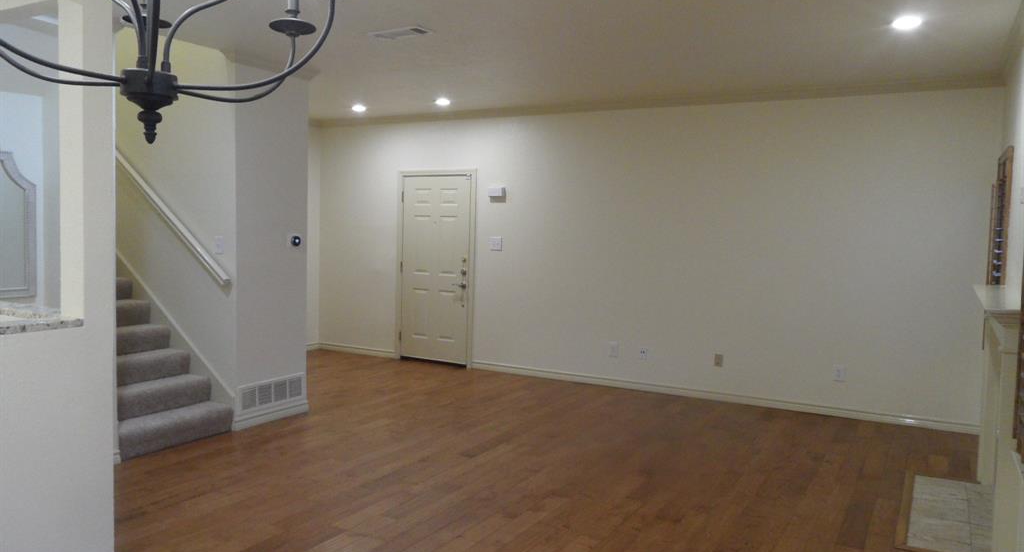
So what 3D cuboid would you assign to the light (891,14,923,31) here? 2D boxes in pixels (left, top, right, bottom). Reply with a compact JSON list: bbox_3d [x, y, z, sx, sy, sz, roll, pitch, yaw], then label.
[{"bbox_3d":[2.272,-1.455,4.084,0.180,0.030,0.180,3,4,28],"label":"light"}]

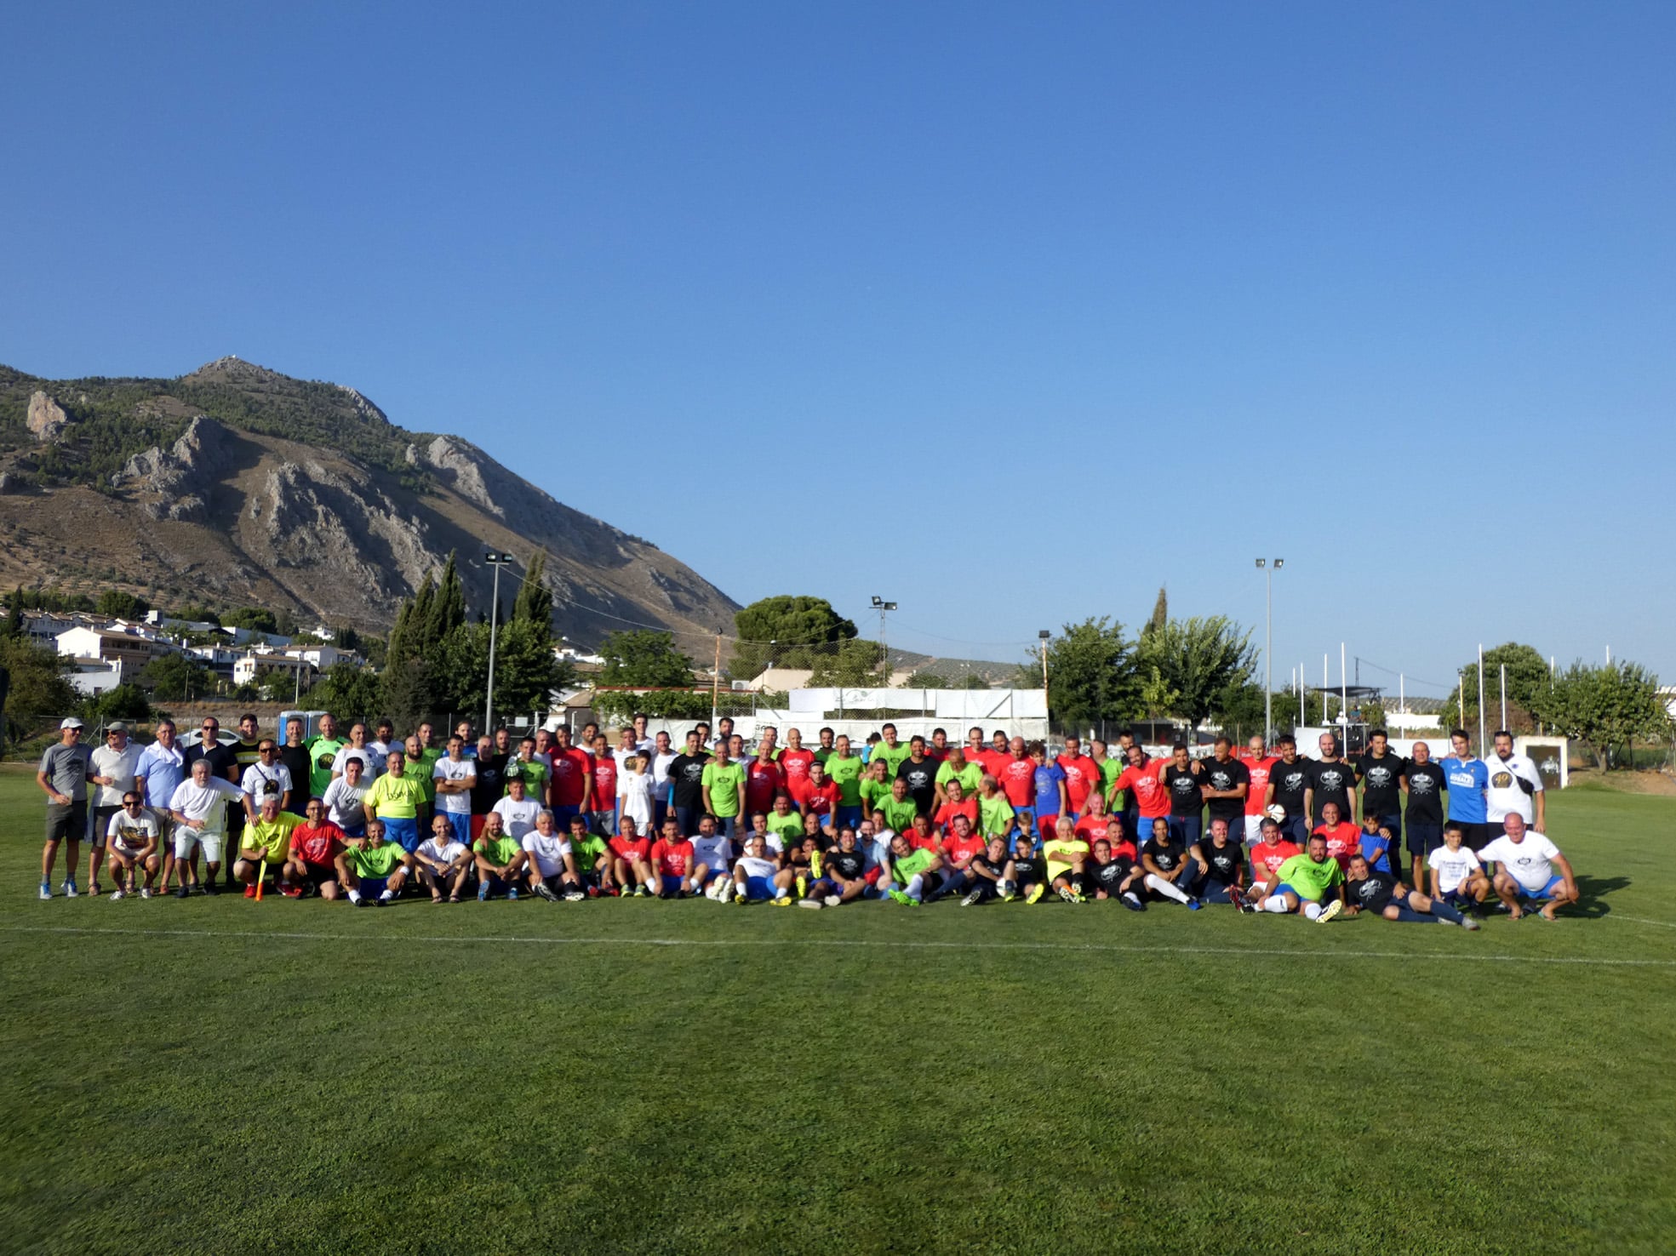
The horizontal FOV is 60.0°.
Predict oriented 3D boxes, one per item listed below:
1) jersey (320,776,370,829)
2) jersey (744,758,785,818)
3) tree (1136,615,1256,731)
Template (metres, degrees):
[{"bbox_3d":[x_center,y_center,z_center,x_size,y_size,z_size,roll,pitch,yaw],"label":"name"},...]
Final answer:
[{"bbox_3d":[-5.079,1.824,15.000,0.520,0.560,0.360,1,-5,-9],"label":"jersey"},{"bbox_3d":[-0.853,1.850,16.900,0.490,0.670,0.300,0,-5,7],"label":"jersey"},{"bbox_3d":[17.757,3.438,72.000,6.000,8.100,6.000,1,-4,0],"label":"tree"}]

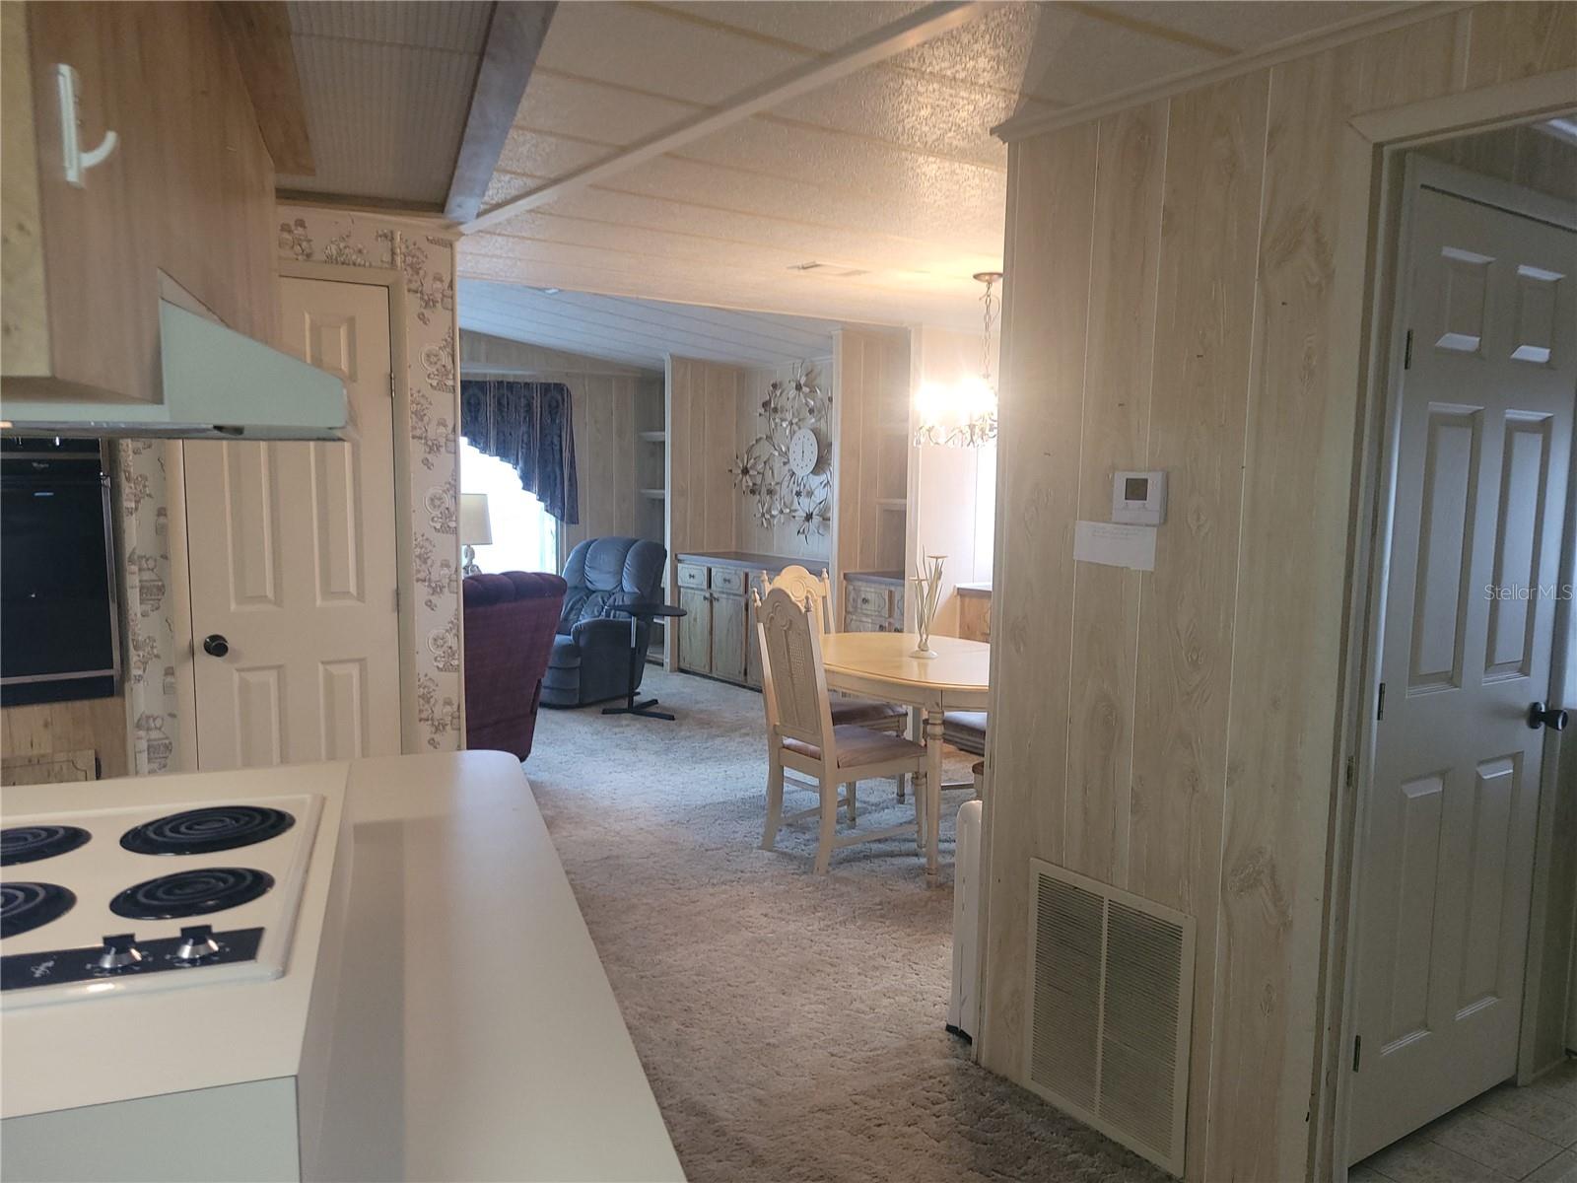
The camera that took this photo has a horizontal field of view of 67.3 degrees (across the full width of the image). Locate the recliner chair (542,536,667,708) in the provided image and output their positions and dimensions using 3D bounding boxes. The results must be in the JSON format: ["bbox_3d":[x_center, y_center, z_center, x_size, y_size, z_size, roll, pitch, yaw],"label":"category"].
[{"bbox_3d":[-1.426,0.154,7.867,0.860,1.010,0.940,5,7,32],"label":"recliner chair"}]

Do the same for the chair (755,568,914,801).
[{"bbox_3d":[0.188,0.420,5.415,0.480,1.060,0.600,-3,8,-35],"label":"chair"}]

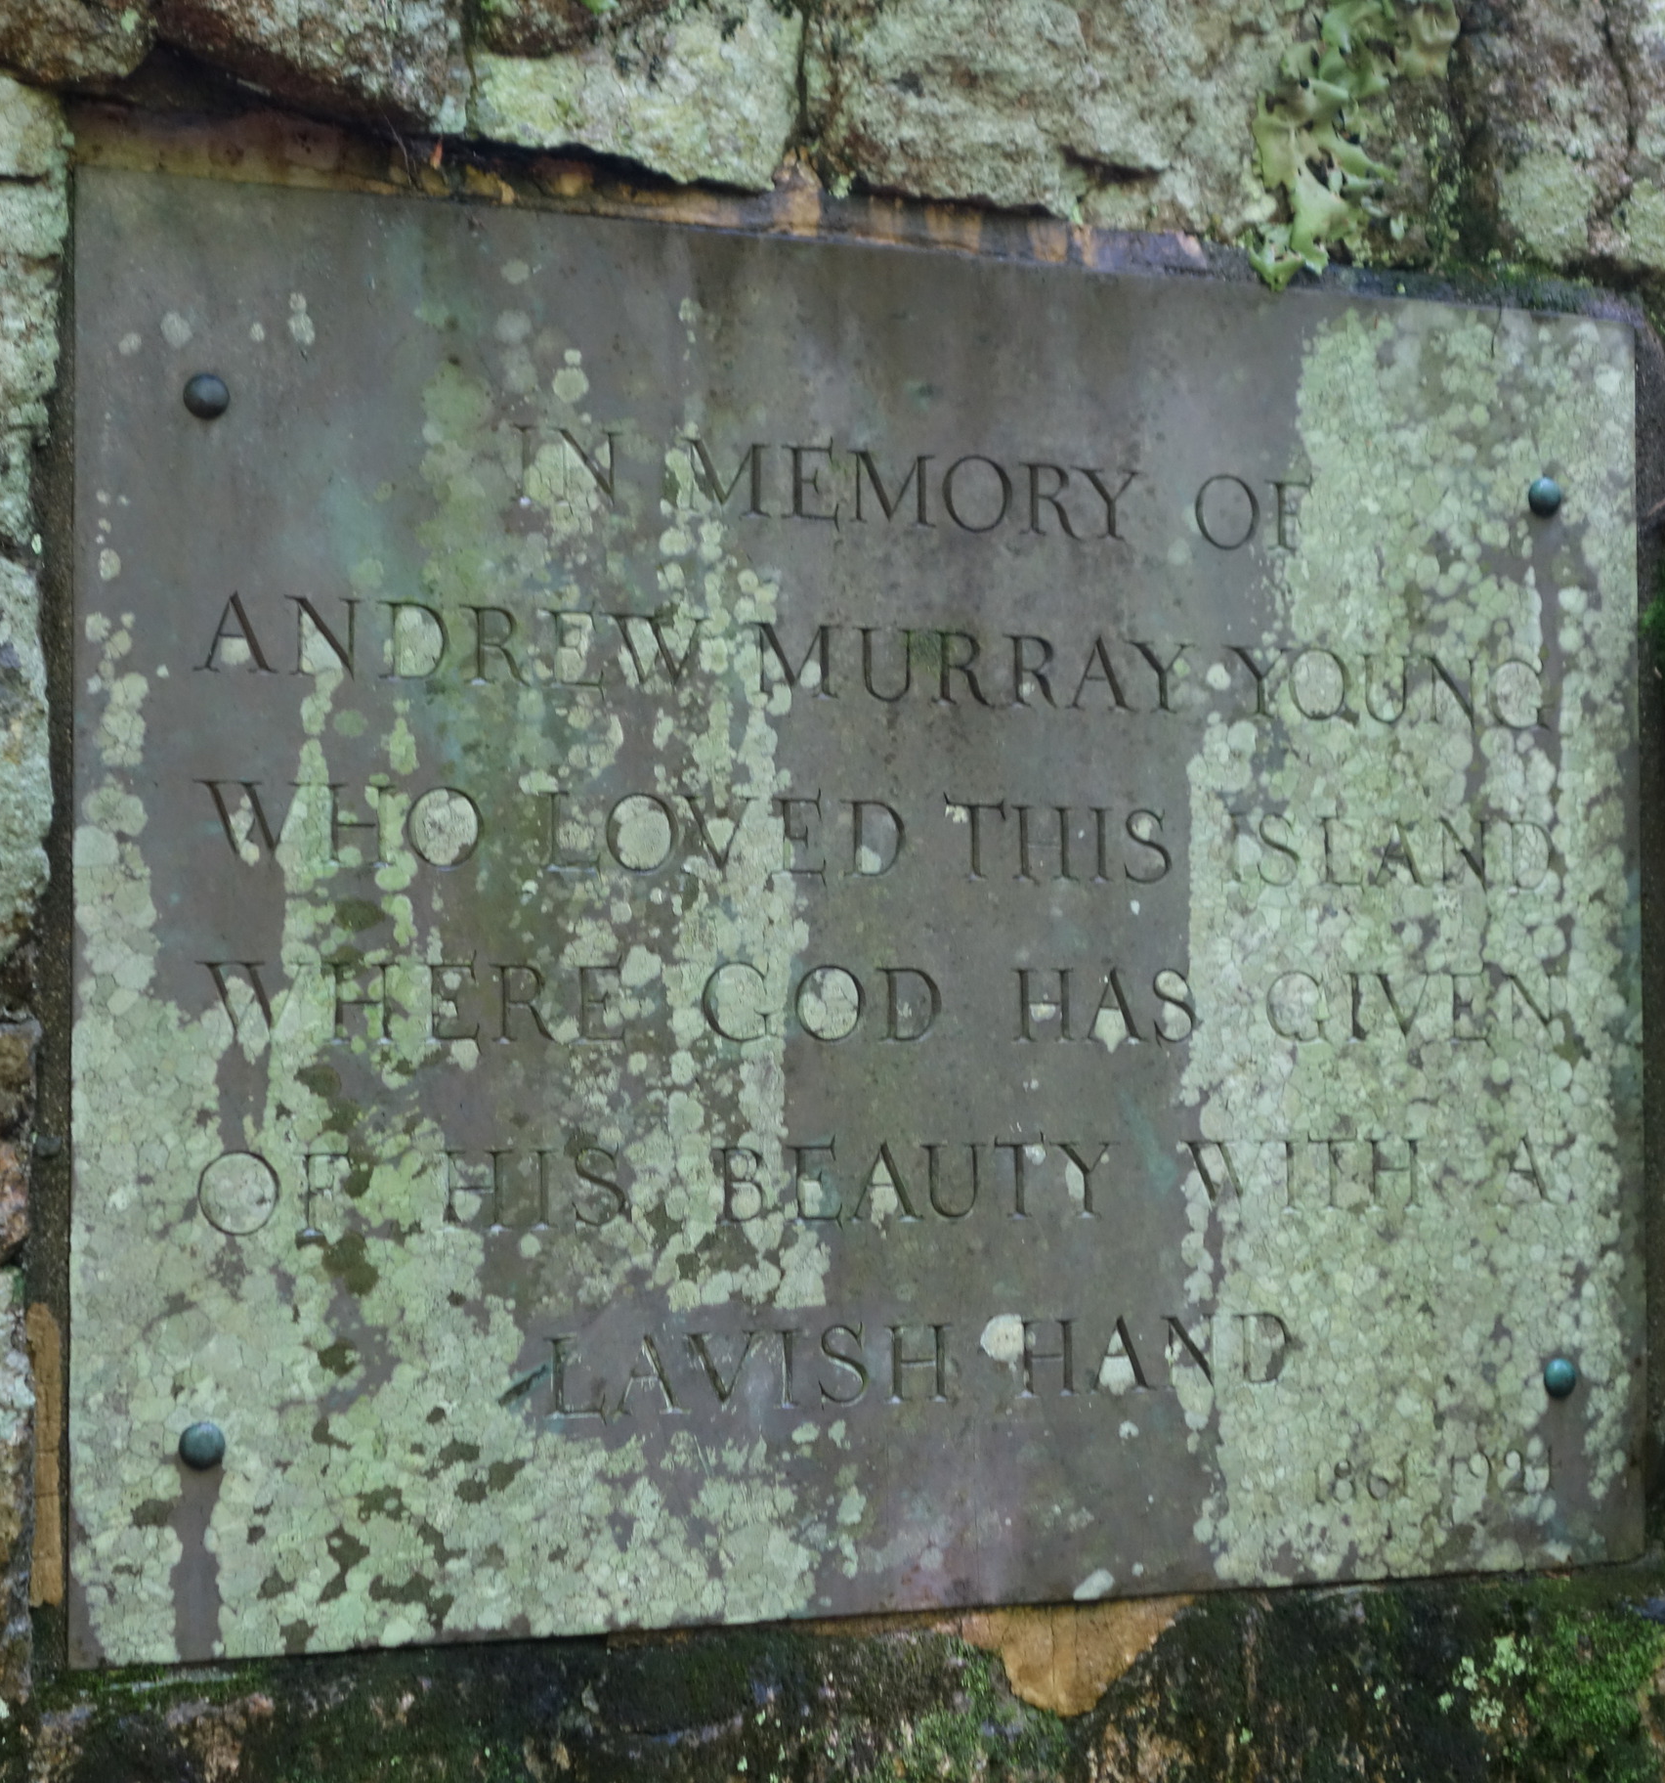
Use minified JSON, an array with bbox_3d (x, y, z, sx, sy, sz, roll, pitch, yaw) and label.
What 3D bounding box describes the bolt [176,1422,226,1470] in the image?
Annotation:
[{"bbox_3d":[-0.201,0.178,1.236,0.015,0.015,0.006,1,-3,-25],"label":"bolt"}]

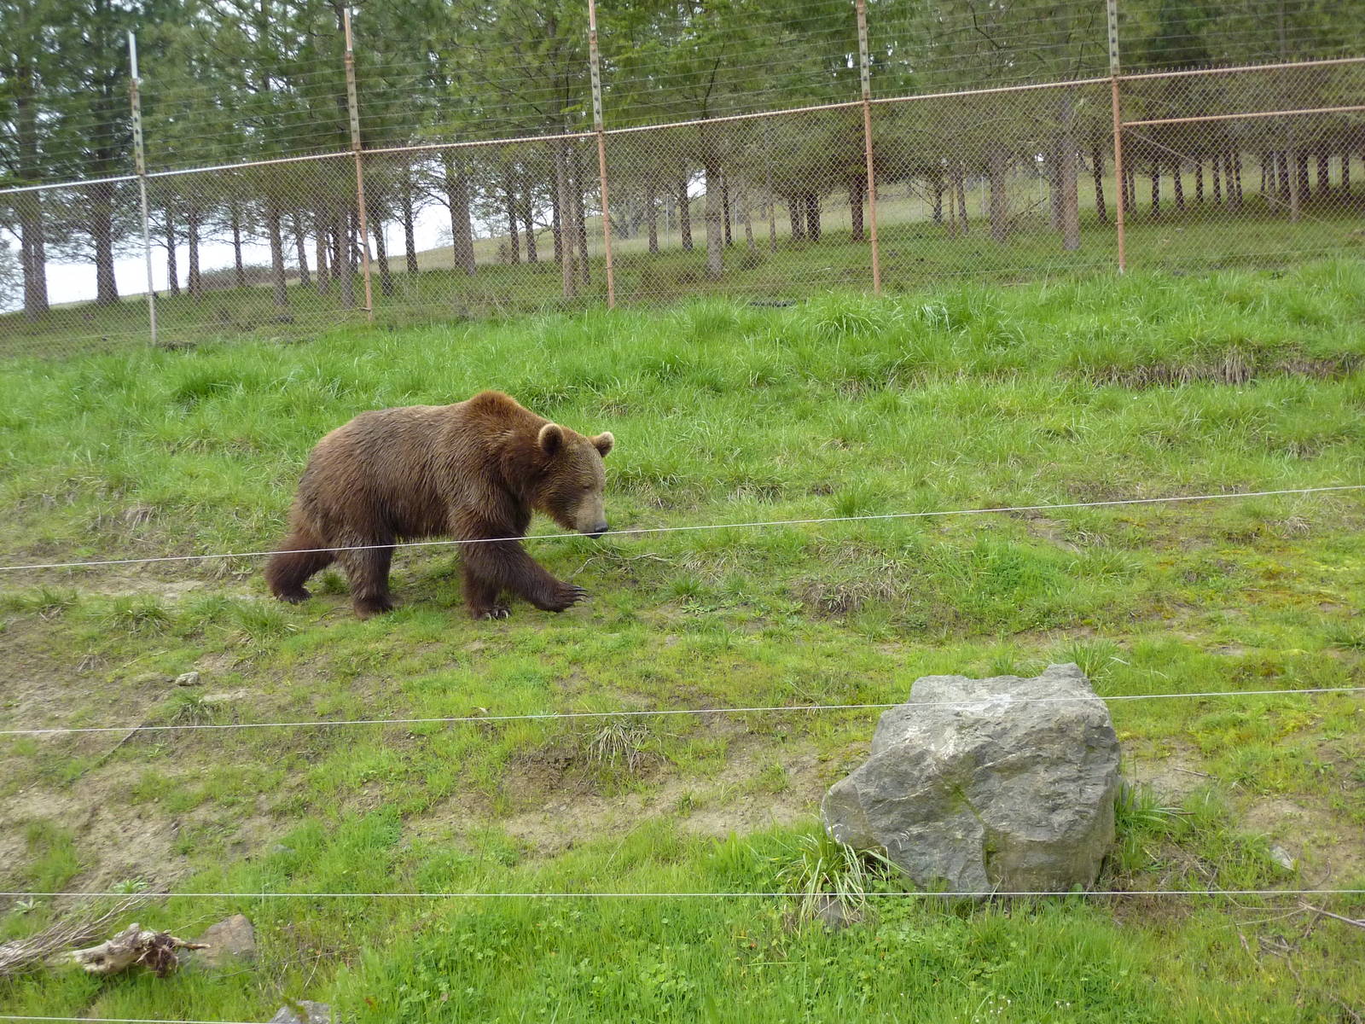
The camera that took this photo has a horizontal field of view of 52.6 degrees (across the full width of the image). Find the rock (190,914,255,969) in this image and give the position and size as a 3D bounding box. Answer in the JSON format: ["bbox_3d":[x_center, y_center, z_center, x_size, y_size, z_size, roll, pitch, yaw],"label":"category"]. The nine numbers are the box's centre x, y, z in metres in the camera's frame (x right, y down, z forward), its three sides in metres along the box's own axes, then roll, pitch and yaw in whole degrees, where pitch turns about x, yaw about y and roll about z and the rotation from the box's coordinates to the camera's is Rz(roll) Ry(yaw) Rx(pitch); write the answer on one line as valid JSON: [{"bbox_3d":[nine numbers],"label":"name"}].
[{"bbox_3d":[-1.400,1.300,4.180,0.190,0.145,0.160,-3,2,0],"label":"rock"}]

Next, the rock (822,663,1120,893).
[{"bbox_3d":[0.950,0.875,4.620,0.960,0.670,0.740,-3,2,3],"label":"rock"}]

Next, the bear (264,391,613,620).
[{"bbox_3d":[-1.250,-0.030,6.970,1.820,1.130,0.700,-2,2,23],"label":"bear"}]

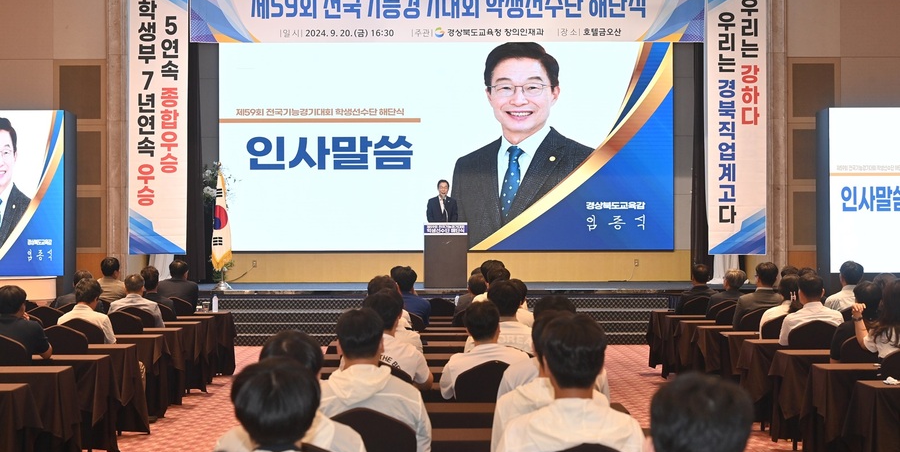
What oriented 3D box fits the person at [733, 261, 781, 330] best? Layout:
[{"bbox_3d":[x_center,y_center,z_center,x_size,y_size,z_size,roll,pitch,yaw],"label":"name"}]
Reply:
[{"bbox_3d":[2.828,1.009,16.093,0.510,1.348,0.800,0,0,-9],"label":"person"}]

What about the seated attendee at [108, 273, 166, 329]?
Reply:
[{"bbox_3d":[-3.091,1.090,17.393,0.530,1.238,0.800,0,0,7],"label":"seated attendee"}]

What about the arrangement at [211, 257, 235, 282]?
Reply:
[{"bbox_3d":[-3.892,0.763,30.000,0.429,0.411,0.380,0,0,0],"label":"arrangement"}]

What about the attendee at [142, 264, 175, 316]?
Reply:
[{"bbox_3d":[-3.150,1.069,18.643,0.500,1.298,0.800,0,0,5],"label":"attendee"}]

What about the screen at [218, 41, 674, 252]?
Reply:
[{"bbox_3d":[-0.068,-1.488,31.500,8.217,3.919,0.120,0,0,0],"label":"screen"}]

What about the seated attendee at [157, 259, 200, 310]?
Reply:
[{"bbox_3d":[-3.061,1.052,19.843,0.500,1.346,0.800,0,0,7],"label":"seated attendee"}]

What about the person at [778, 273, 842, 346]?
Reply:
[{"bbox_3d":[2.705,1.013,13.320,0.500,1.300,0.770,0,0,-4],"label":"person"}]

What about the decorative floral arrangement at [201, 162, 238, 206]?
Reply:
[{"bbox_3d":[-3.917,-0.711,30.000,0.686,0.754,0.550,0,0,0],"label":"decorative floral arrangement"}]

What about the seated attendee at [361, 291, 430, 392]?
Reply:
[{"bbox_3d":[-0.343,1.003,9.793,0.520,1.295,0.820,0,0,3],"label":"seated attendee"}]

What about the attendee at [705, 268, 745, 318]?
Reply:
[{"bbox_3d":[2.811,1.063,17.850,0.530,1.270,0.770,0,0,-10],"label":"attendee"}]

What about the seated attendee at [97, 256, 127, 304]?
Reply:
[{"bbox_3d":[-3.817,1.042,19.843,0.500,1.371,0.800,0,0,12],"label":"seated attendee"}]

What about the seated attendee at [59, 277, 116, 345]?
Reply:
[{"bbox_3d":[-2.856,1.039,14.070,0.500,1.260,0.770,0,0,8],"label":"seated attendee"}]

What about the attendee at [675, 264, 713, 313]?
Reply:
[{"bbox_3d":[2.802,1.070,19.843,0.500,1.275,0.800,0,0,-8],"label":"attendee"}]

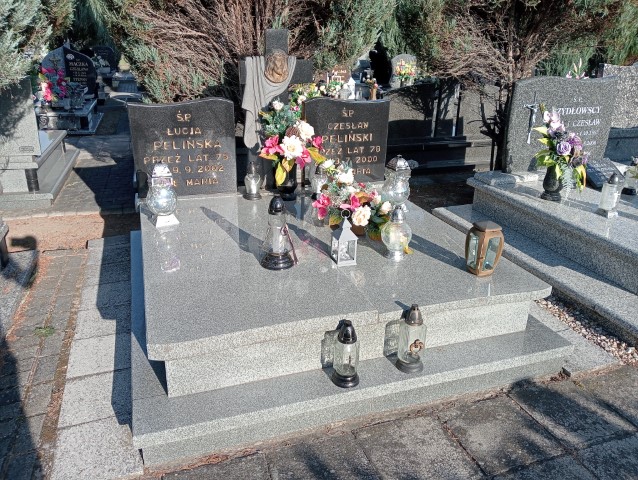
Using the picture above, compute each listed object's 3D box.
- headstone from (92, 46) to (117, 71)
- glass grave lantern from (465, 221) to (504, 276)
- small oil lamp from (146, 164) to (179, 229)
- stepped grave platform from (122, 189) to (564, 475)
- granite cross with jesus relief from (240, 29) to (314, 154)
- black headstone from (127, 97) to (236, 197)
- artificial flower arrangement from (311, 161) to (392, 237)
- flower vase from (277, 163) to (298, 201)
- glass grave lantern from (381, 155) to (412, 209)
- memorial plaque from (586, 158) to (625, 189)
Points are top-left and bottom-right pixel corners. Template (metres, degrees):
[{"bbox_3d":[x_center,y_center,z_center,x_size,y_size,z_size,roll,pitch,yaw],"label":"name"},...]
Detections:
[{"bbox_3d":[-5.958,-4.997,14.283,0.667,0.638,0.100,-6,22,-18],"label":"headstone"},{"bbox_3d":[0.803,0.042,2.521,0.140,0.237,0.140,-8,22,-22],"label":"glass grave lantern"},{"bbox_3d":[-0.907,-0.262,2.964,0.172,0.355,0.172,-13,25,-31],"label":"small oil lamp"},{"bbox_3d":[-0.076,0.159,2.967,1.900,0.430,2.100,-6,22,-18],"label":"stepped grave platform"},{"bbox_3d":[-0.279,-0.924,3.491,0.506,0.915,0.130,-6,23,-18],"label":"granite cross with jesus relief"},{"bbox_3d":[-0.870,-0.600,3.364,0.640,0.621,0.085,-6,22,-18],"label":"black headstone"},{"bbox_3d":[0.186,-0.238,3.006,0.426,0.385,0.385,-6,22,-18],"label":"artificial flower arrangement"},{"bbox_3d":[-0.219,-0.406,3.514,0.150,0.245,0.150,1,21,0],"label":"flower vase"},{"bbox_3d":[0.521,-0.377,3.417,0.184,0.374,0.184,-6,22,-18],"label":"glass grave lantern"},{"bbox_3d":[2.184,-0.509,3.977,0.300,0.030,0.270,-6,57,-18],"label":"memorial plaque"}]

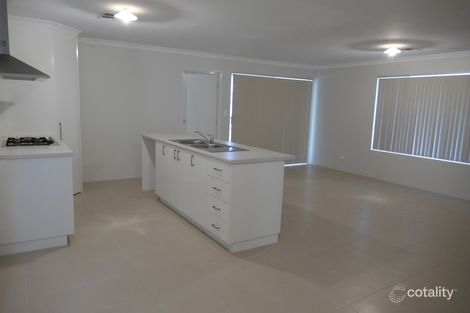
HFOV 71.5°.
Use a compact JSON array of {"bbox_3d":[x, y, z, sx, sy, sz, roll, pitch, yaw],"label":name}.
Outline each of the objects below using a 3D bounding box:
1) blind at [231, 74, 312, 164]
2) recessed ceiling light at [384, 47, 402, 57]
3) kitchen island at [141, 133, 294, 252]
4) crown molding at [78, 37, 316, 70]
[{"bbox_3d":[0.908,-0.765,7.546,2.376,2.054,0.100,-3,10,-32],"label":"blind"},{"bbox_3d":[2.479,-1.640,5.095,0.270,0.140,0.270,-3,10,-32],"label":"recessed ceiling light"},{"bbox_3d":[-0.450,0.274,4.348,0.777,0.896,2.742,-3,10,-32],"label":"kitchen island"},{"bbox_3d":[-0.224,-1.991,6.570,5.371,0.085,0.080,-3,10,-32],"label":"crown molding"}]

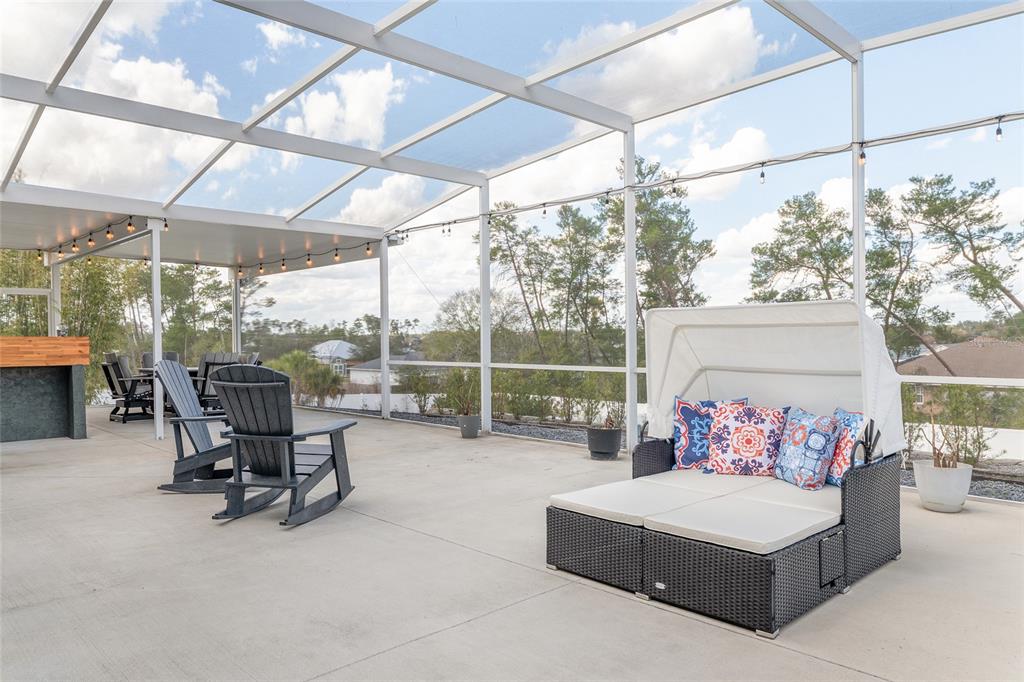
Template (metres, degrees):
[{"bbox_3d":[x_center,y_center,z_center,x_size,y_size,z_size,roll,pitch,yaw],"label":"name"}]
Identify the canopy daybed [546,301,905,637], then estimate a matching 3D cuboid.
[{"bbox_3d":[1.165,0.507,3.851,1.518,1.398,1.272,0,0,-44],"label":"canopy daybed"}]

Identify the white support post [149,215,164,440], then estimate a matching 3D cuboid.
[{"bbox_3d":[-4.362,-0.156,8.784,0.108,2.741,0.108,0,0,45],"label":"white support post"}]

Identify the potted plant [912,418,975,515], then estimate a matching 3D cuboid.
[{"bbox_3d":[3.103,0.872,5.124,0.384,0.672,0.384,0,0,0],"label":"potted plant"}]

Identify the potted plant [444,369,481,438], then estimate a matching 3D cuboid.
[{"bbox_3d":[-0.623,0.773,8.940,0.432,0.882,0.432,0,0,0],"label":"potted plant"}]

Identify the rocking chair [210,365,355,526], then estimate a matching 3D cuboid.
[{"bbox_3d":[-1.552,0.682,4.968,0.696,1.051,0.828,0,0,20],"label":"rocking chair"}]

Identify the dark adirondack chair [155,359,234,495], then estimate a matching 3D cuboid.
[{"bbox_3d":[-2.424,0.687,5.928,0.840,1.044,0.696,0,0,1],"label":"dark adirondack chair"}]

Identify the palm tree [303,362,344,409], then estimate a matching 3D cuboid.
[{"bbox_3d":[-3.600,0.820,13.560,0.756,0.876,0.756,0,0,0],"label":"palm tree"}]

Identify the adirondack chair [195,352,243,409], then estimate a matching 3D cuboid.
[{"bbox_3d":[-4.596,0.699,10.956,0.732,1.038,0.768,0,0,-45],"label":"adirondack chair"}]

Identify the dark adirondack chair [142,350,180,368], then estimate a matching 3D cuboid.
[{"bbox_3d":[-5.920,0.705,12.209,0.750,1.050,0.720,-1,0,-44],"label":"dark adirondack chair"}]

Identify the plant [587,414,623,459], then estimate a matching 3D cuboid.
[{"bbox_3d":[0.958,0.986,7.356,0.360,0.451,0.360,0,0,0],"label":"plant"}]

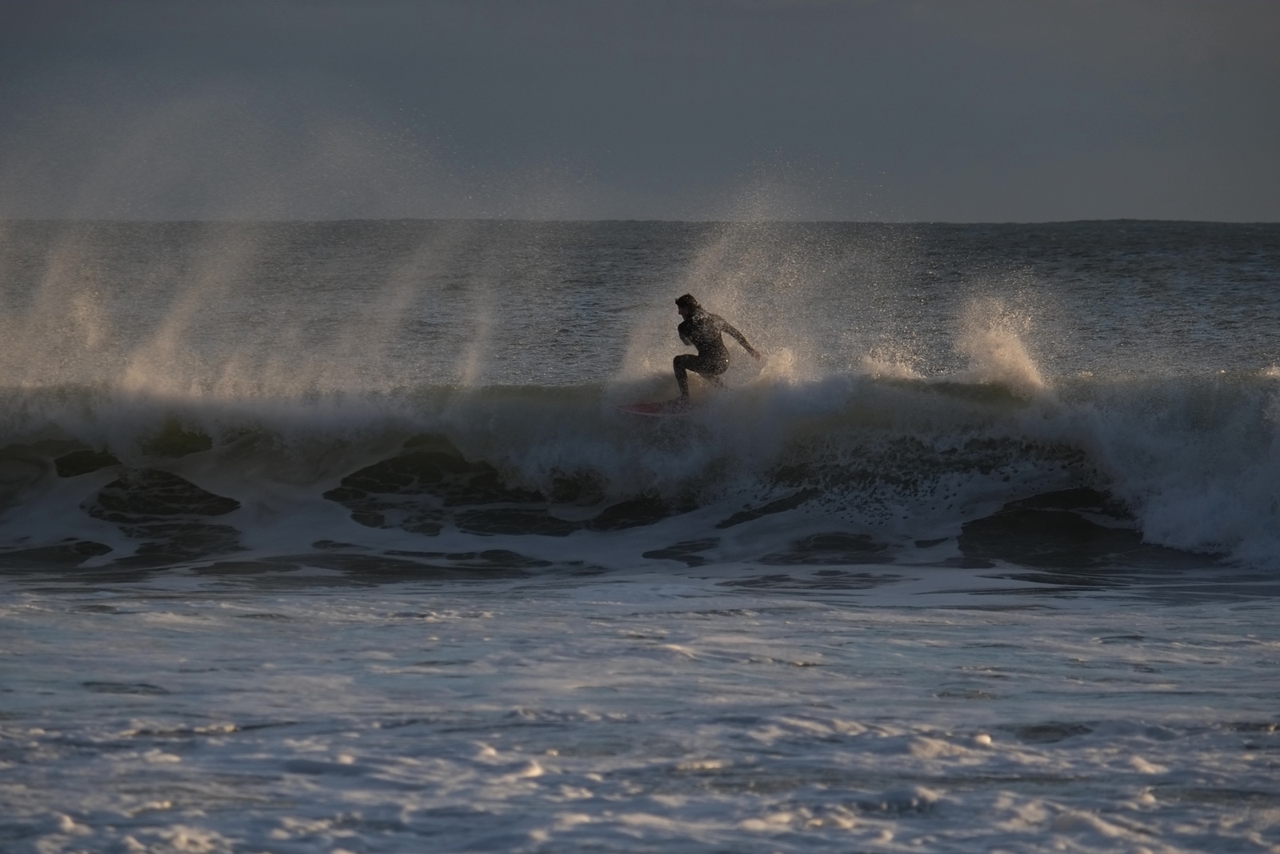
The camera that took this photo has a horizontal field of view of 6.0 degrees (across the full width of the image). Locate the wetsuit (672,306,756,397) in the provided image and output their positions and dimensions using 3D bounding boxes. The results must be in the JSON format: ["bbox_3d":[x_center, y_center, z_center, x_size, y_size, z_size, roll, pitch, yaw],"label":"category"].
[{"bbox_3d":[0.783,-0.777,128.000,0.780,0.920,0.720,-1,1,-41],"label":"wetsuit"}]

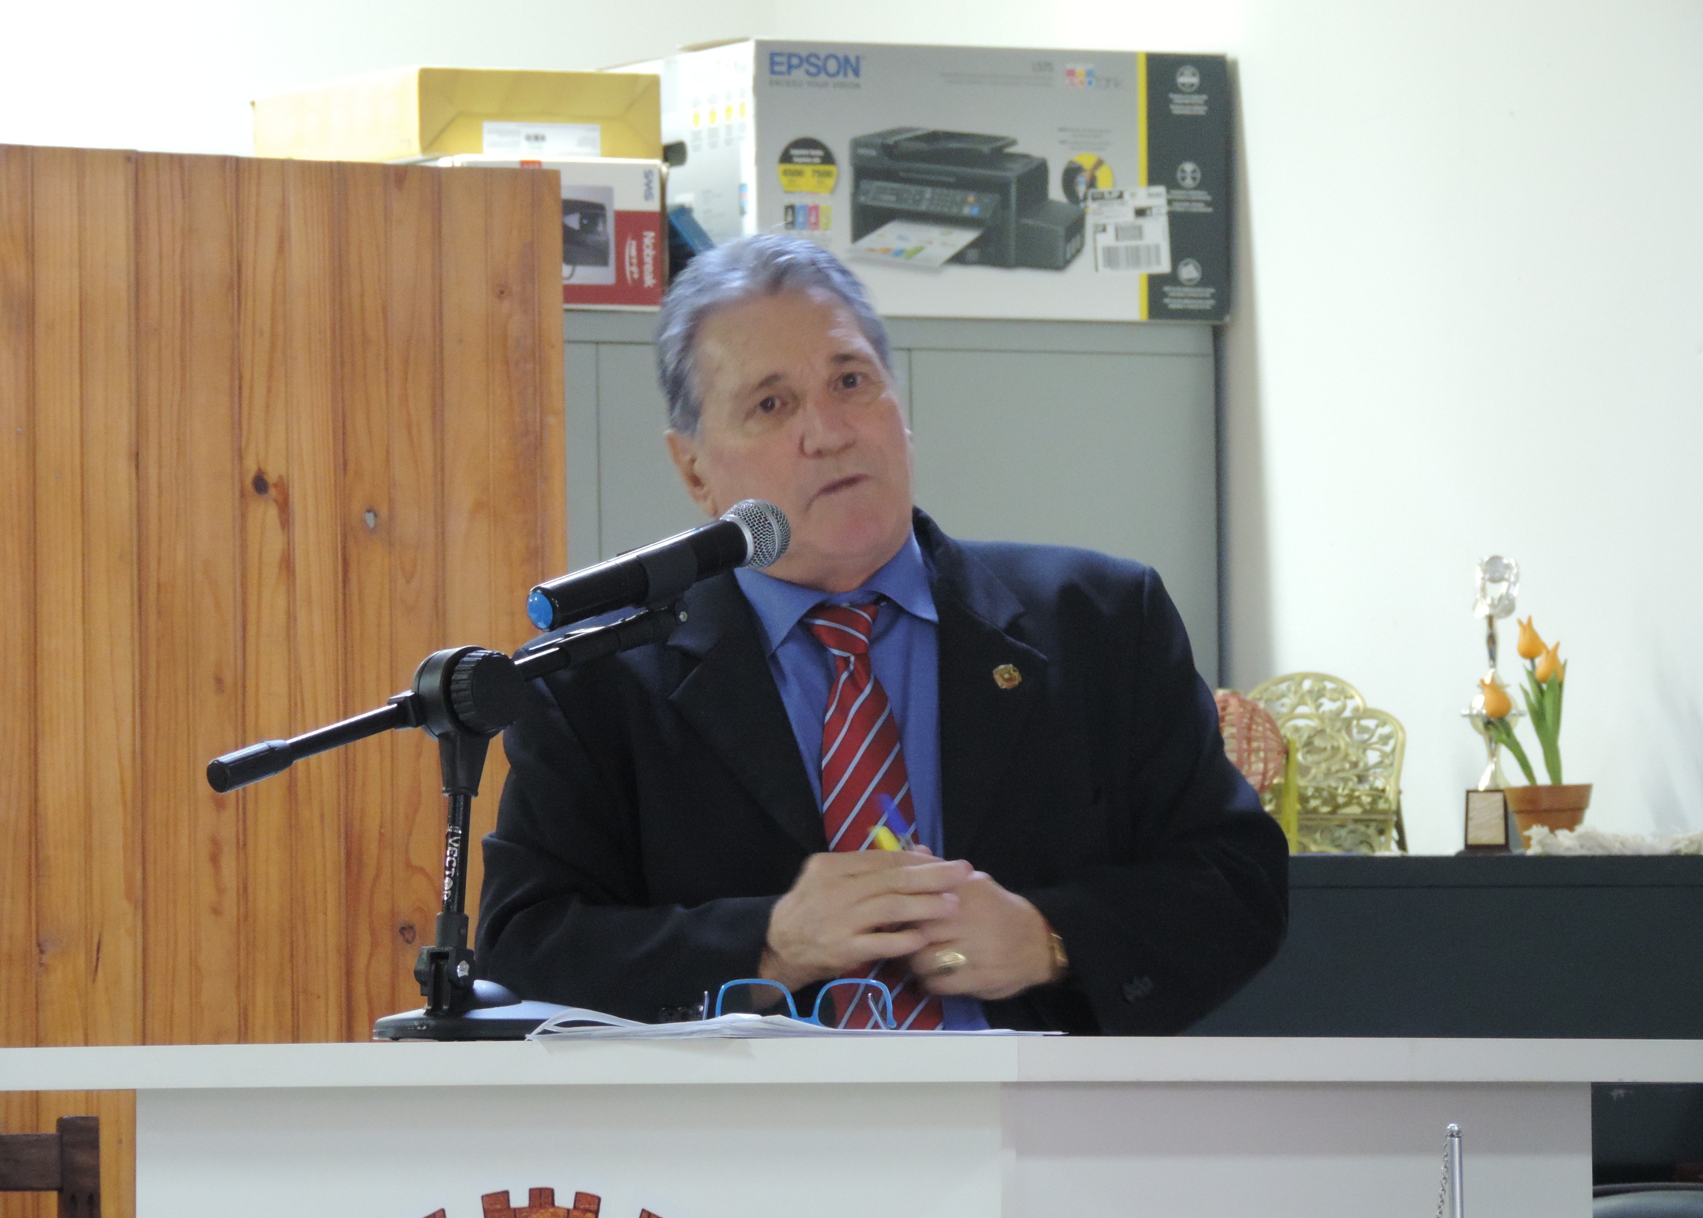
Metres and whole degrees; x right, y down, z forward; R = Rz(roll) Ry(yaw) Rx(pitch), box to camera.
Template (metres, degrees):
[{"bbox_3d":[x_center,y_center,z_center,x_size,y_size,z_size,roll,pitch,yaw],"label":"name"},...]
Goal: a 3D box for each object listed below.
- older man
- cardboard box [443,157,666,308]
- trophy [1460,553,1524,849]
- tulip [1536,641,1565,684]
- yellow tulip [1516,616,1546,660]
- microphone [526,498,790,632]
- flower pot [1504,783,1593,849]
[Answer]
[{"bbox_3d":[0.028,0.569,9.165,0.590,1.700,0.400,0,-2,-3],"label":"older man"},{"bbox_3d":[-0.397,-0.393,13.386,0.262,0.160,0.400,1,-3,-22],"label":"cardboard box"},{"bbox_3d":[0.639,0.095,12.300,0.056,0.292,0.050,0,-2,-8],"label":"trophy"},{"bbox_3d":[0.699,0.055,12.300,0.028,0.041,0.028,0,-2,0],"label":"tulip"},{"bbox_3d":[0.679,0.029,12.300,0.029,0.043,0.029,0,-2,0],"label":"yellow tulip"},{"bbox_3d":[-0.140,-0.030,8.950,0.230,0.051,0.051,-17,-3,-31],"label":"microphone"},{"bbox_3d":[0.697,0.210,12.300,0.089,0.068,0.089,0,-2,0],"label":"flower pot"}]

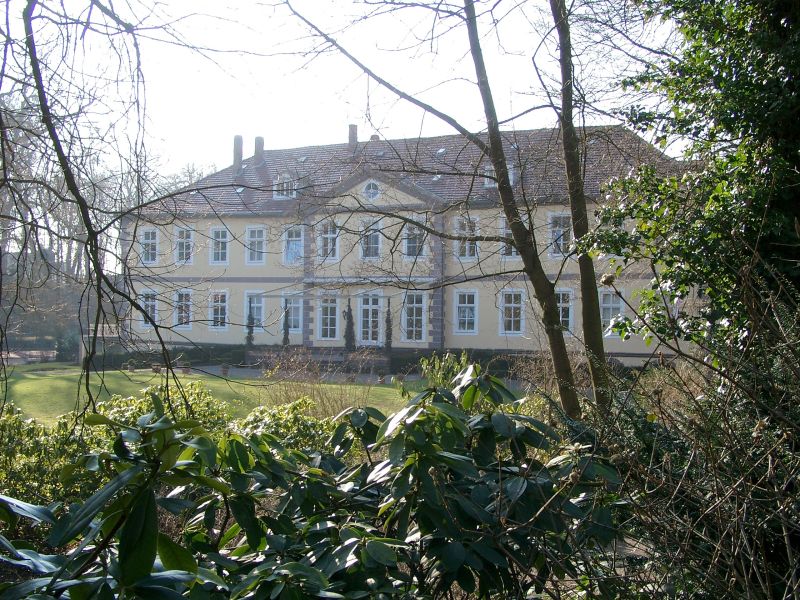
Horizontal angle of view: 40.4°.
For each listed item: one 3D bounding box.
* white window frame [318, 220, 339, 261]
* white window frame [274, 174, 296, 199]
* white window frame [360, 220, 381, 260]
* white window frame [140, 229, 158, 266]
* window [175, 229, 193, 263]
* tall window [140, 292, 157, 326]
[{"bbox_3d":[-4.299,-3.571,65.555,1.492,2.506,0.250,0,-1,27],"label":"white window frame"},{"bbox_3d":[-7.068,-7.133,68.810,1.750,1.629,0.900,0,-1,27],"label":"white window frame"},{"bbox_3d":[-1.695,-3.578,64.229,1.513,2.532,0.250,0,-1,27],"label":"white window frame"},{"bbox_3d":[-16.715,-3.592,72.552,1.443,2.493,0.250,0,-1,27],"label":"white window frame"},{"bbox_3d":[-14.175,-3.594,71.259,1.507,2.579,0.250,0,-1,27],"label":"window"},{"bbox_3d":[-16.705,0.627,72.449,1.407,2.519,0.250,0,-1,27],"label":"tall window"}]

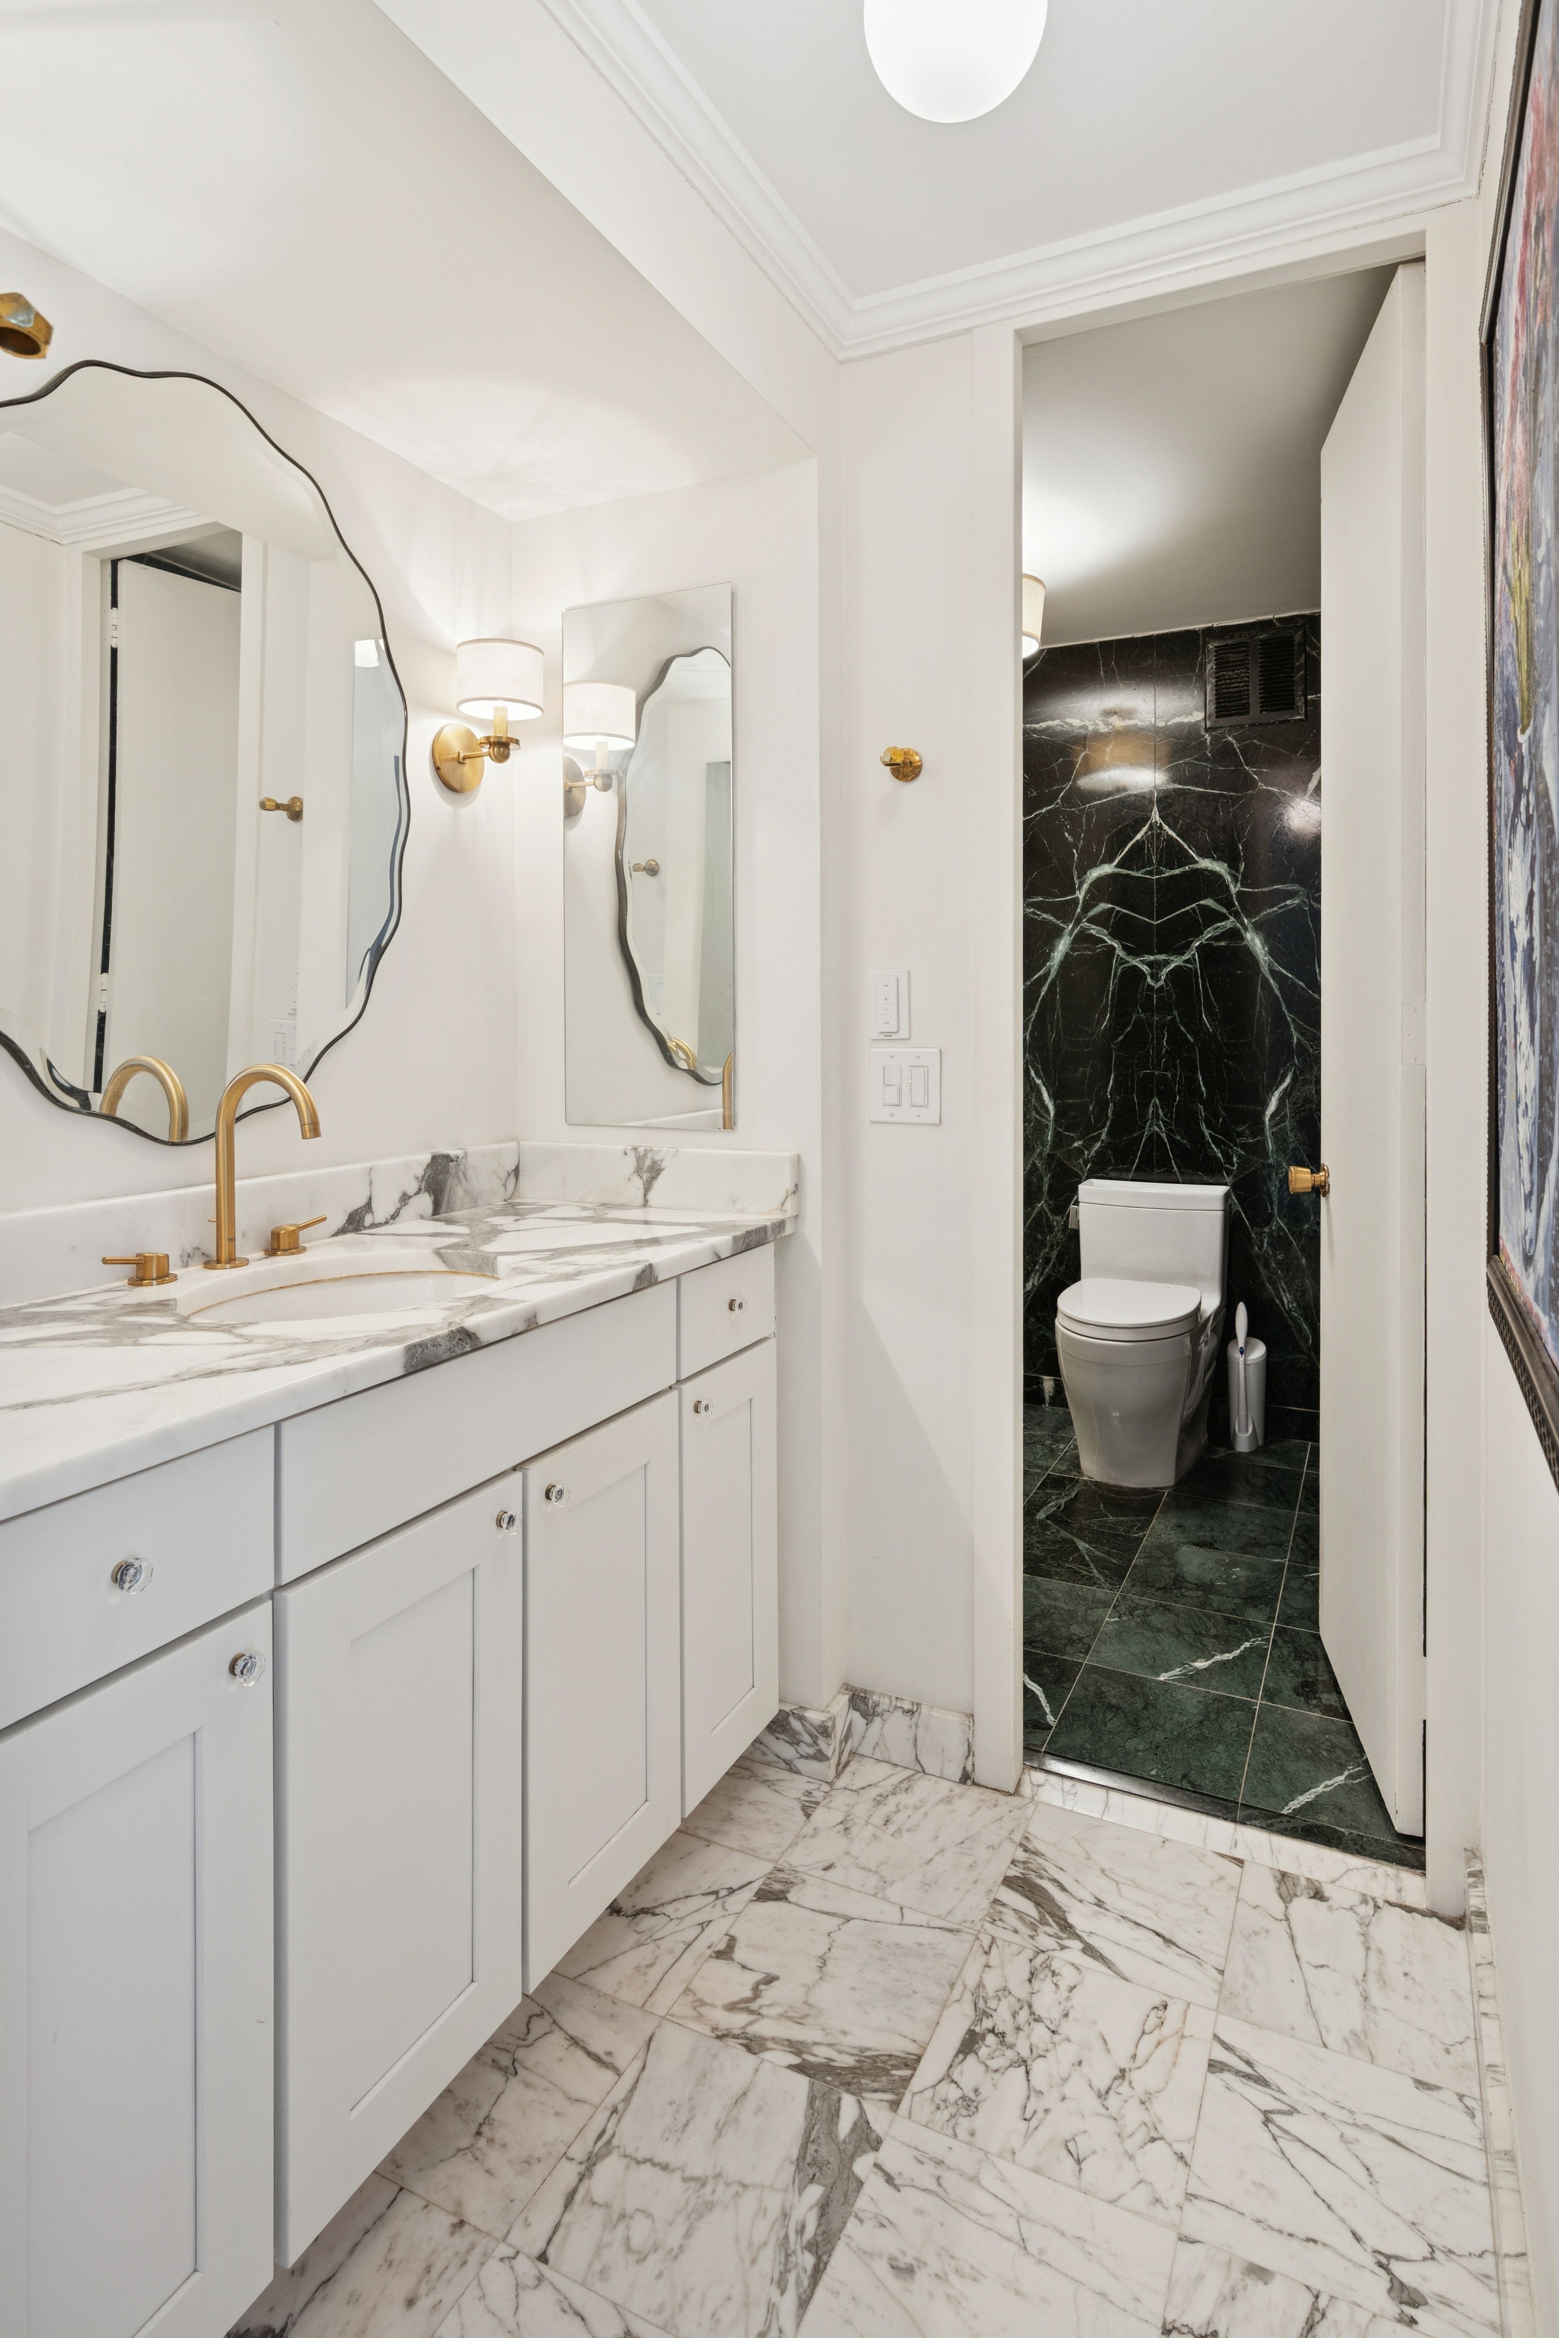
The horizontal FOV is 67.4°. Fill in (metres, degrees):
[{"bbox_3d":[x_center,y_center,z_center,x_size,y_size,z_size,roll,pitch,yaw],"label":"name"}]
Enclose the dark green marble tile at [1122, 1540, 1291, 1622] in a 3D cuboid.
[{"bbox_3d":[0.924,0.892,2.530,0.305,0.012,0.305,3,7,27],"label":"dark green marble tile"}]

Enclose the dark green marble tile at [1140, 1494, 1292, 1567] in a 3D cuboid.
[{"bbox_3d":[1.068,0.867,2.823,0.309,0.010,0.305,3,7,27],"label":"dark green marble tile"}]

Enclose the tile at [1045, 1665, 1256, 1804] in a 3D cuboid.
[{"bbox_3d":[0.644,0.959,2.002,0.303,0.010,0.305,3,7,27],"label":"tile"}]

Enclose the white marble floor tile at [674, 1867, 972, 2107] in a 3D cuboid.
[{"bbox_3d":[0.064,1.053,1.522,0.305,0.012,0.305,3,7,27],"label":"white marble floor tile"}]

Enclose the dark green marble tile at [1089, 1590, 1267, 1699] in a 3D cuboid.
[{"bbox_3d":[0.785,0.929,2.274,0.305,0.010,0.308,3,7,27],"label":"dark green marble tile"}]

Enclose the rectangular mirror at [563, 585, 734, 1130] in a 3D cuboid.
[{"bbox_3d":[-0.235,-0.539,2.053,0.355,0.930,0.015,2,5,27],"label":"rectangular mirror"}]

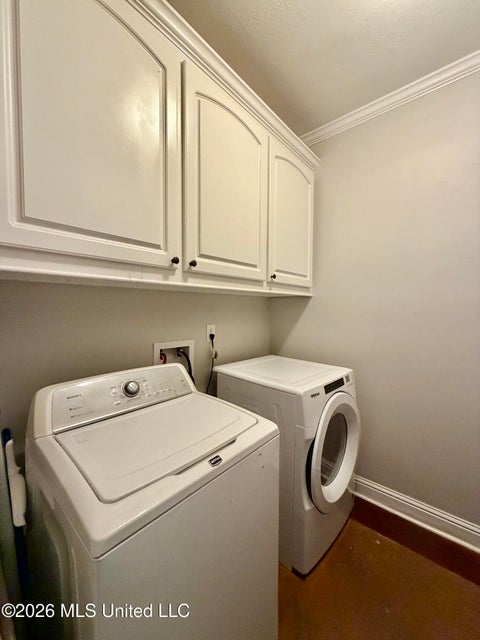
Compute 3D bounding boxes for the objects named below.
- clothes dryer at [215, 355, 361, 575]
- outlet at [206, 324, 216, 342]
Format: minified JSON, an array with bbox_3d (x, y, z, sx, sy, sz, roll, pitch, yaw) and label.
[{"bbox_3d":[0.330,0.841,1.804,0.775,0.984,0.686,3,3,43],"label":"clothes dryer"},{"bbox_3d":[-0.201,0.094,1.821,0.014,0.118,0.074,2,3,42],"label":"outlet"}]

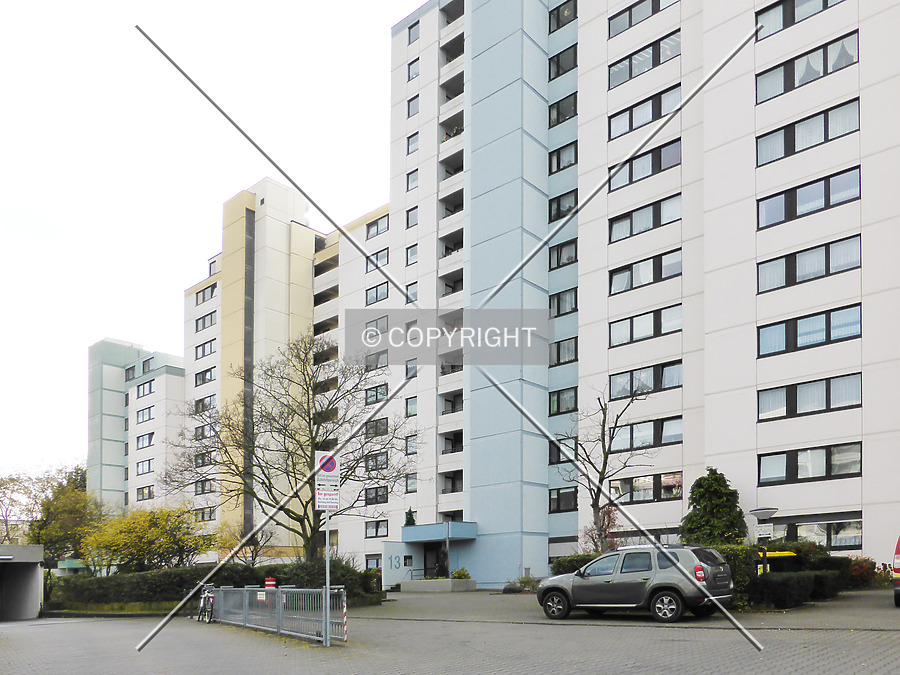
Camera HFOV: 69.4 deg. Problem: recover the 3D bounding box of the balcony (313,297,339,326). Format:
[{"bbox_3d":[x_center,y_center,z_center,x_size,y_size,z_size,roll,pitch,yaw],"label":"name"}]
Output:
[{"bbox_3d":[-11.119,-2.325,59.460,3.450,1.650,0.700,-8,-13,40],"label":"balcony"}]

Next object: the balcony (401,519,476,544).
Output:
[{"bbox_3d":[-0.620,11.371,38.100,3.500,0.920,2.500,-8,-13,40],"label":"balcony"}]

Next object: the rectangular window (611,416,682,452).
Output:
[{"bbox_3d":[10.037,5.064,33.435,3.820,1.310,0.200,-8,-13,40],"label":"rectangular window"}]

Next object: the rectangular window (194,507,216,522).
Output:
[{"bbox_3d":[-24.187,17.509,64.300,3.400,1.350,0.200,-7,-11,37],"label":"rectangular window"}]

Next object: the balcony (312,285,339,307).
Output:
[{"bbox_3d":[-11.042,-3.687,59.551,3.450,1.120,1.000,-8,-13,40],"label":"balcony"}]

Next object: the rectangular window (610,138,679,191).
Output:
[{"bbox_3d":[10.377,-9.182,34.500,3.800,1.400,0.200,-12,-19,39],"label":"rectangular window"}]

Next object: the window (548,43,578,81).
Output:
[{"bbox_3d":[6.452,-15.530,36.860,1.800,1.330,0.200,-8,-13,40],"label":"window"}]

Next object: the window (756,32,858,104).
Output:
[{"bbox_3d":[16.060,-12.129,29.200,3.950,1.420,0.200,-12,-19,39],"label":"window"}]

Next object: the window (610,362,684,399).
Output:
[{"bbox_3d":[9.921,2.176,32.900,3.800,1.370,0.200,-7,-11,37],"label":"window"}]

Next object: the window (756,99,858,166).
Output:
[{"bbox_3d":[14.857,-8.438,27.085,3.800,1.310,0.200,-8,-13,40],"label":"window"}]

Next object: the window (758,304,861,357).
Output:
[{"bbox_3d":[14.919,-0.216,27.085,3.800,1.330,0.200,-8,-13,40],"label":"window"}]

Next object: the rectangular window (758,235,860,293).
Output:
[{"bbox_3d":[14.988,-3.064,27.100,3.800,1.370,0.200,-7,-11,37],"label":"rectangular window"}]

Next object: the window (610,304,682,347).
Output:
[{"bbox_3d":[9.981,-0.611,33.100,3.800,1.370,0.200,-7,-11,37],"label":"window"}]

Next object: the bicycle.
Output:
[{"bbox_3d":[-6.494,7.106,17.300,0.600,1.070,1.720,7,-17,-26],"label":"bicycle"}]

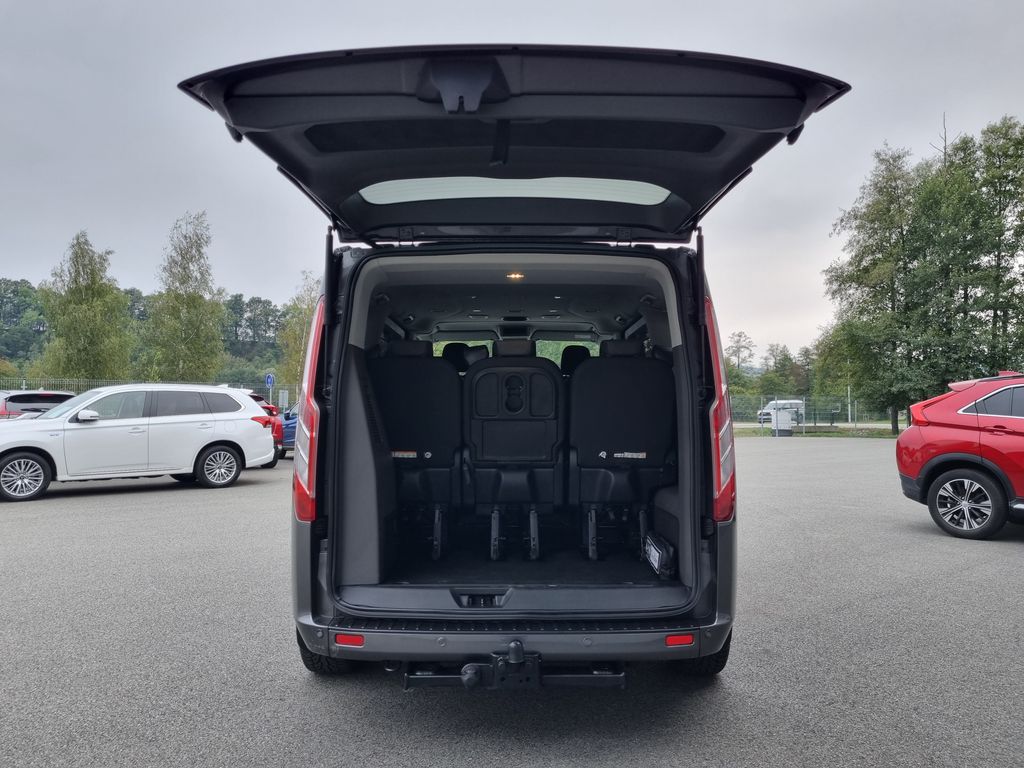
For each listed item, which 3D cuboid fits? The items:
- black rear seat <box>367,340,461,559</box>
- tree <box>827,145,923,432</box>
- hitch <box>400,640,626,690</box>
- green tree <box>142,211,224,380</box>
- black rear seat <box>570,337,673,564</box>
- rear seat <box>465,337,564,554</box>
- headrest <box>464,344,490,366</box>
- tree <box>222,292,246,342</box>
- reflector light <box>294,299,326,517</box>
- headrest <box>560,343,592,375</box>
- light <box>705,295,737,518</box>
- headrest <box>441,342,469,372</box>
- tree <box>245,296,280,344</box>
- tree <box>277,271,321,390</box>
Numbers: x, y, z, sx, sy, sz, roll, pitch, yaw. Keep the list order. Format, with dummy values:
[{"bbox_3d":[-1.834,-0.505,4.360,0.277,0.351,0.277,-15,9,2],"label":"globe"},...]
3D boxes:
[{"bbox_3d":[-0.475,0.318,3.770,0.480,1.040,0.680,0,-2,0],"label":"black rear seat"},{"bbox_3d":[17.800,-4.700,37.000,5.100,14.000,5.100,0,-2,0],"label":"tree"},{"bbox_3d":[0.012,1.035,2.840,0.870,0.260,0.320,0,-2,0],"label":"hitch"},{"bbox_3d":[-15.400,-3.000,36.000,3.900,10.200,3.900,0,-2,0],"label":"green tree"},{"bbox_3d":[0.500,0.310,3.820,0.490,1.020,0.740,0,-2,0],"label":"black rear seat"},{"bbox_3d":[0.010,0.318,3.770,0.475,1.040,0.680,0,-2,0],"label":"rear seat"},{"bbox_3d":[-0.230,-0.190,5.200,0.210,0.180,0.120,0,-2,0],"label":"headrest"},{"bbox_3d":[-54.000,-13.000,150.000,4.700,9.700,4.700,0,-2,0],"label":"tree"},{"bbox_3d":[-0.825,0.090,3.080,0.170,0.910,0.260,0,-2,0],"label":"reflector light"},{"bbox_3d":[0.482,-0.185,5.720,0.230,0.210,0.120,0,-2,0],"label":"headrest"},{"bbox_3d":[0.810,0.100,2.980,0.170,0.870,0.240,0,-2,0],"label":"light"},{"bbox_3d":[-0.415,-0.195,5.650,0.230,0.220,0.120,0,-2,0],"label":"headrest"},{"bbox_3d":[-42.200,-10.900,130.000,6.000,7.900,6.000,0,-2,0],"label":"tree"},{"bbox_3d":[-7.700,-1.000,28.000,2.000,6.300,2.000,0,-2,0],"label":"tree"}]

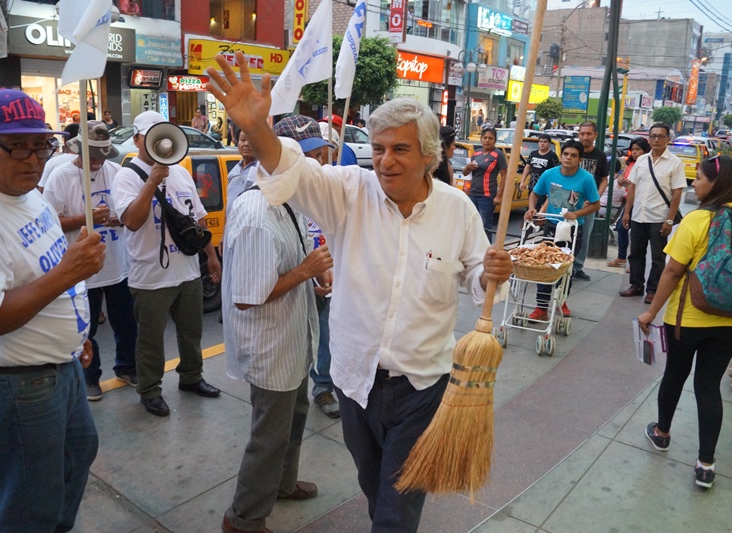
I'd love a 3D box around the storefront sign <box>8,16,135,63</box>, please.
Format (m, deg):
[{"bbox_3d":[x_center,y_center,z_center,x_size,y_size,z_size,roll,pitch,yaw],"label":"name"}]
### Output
[{"bbox_3d":[-7.655,-5.929,15.783,0.200,0.960,3.309,12,17,38],"label":"storefront sign"}]

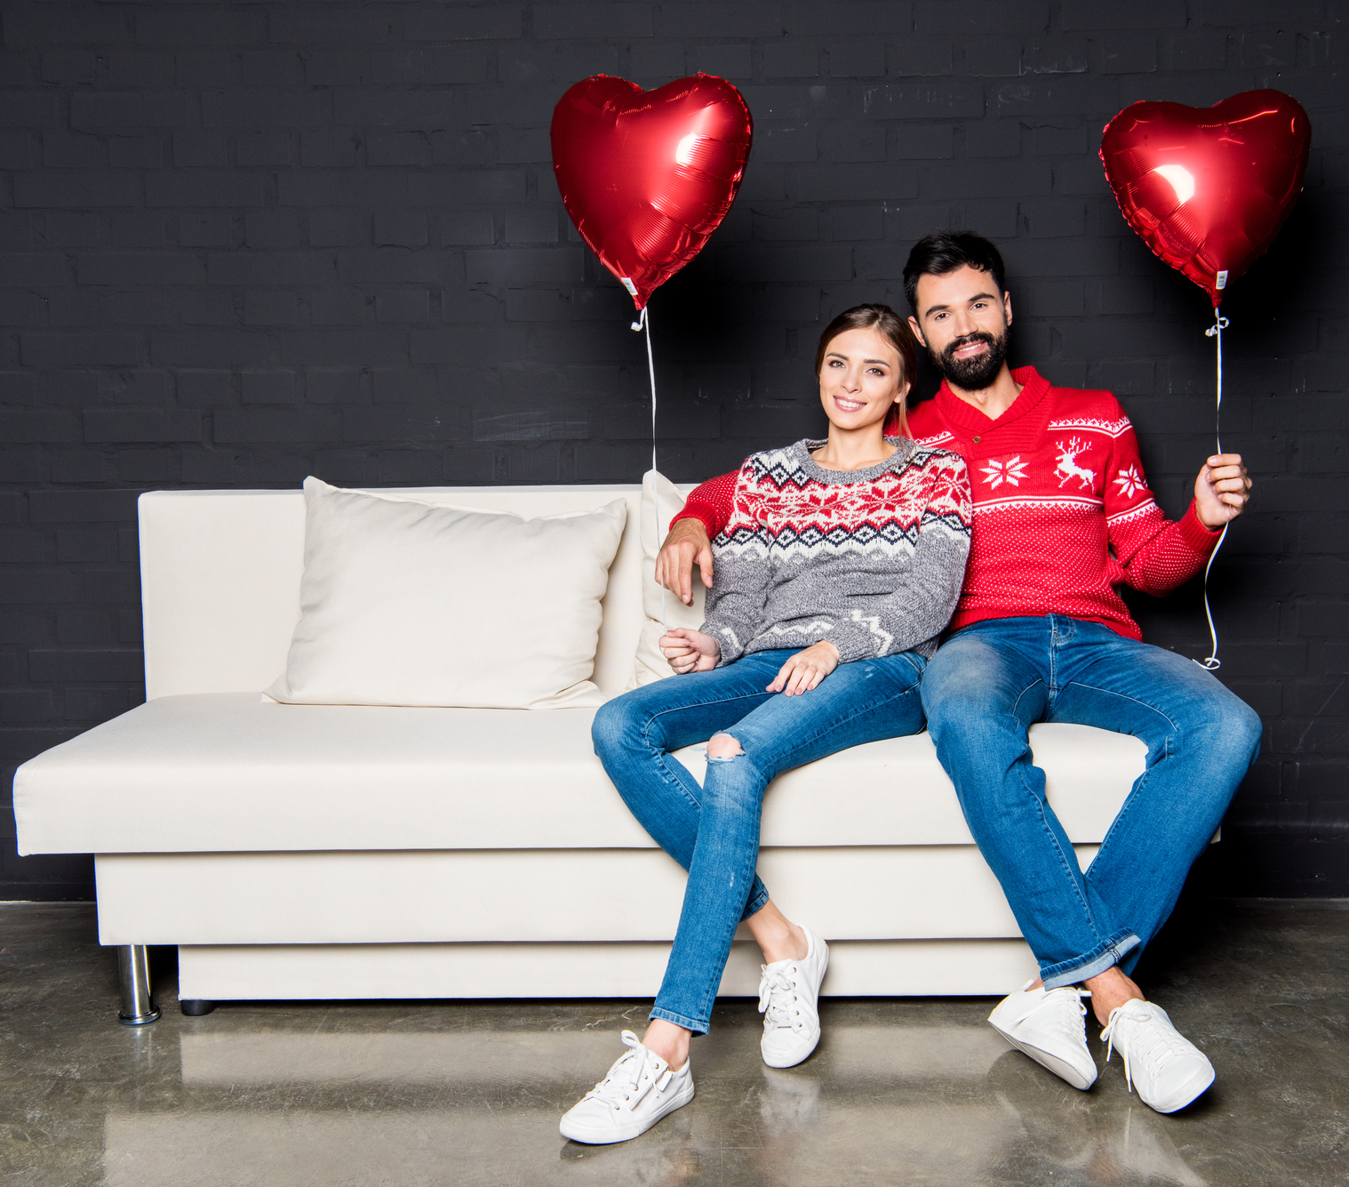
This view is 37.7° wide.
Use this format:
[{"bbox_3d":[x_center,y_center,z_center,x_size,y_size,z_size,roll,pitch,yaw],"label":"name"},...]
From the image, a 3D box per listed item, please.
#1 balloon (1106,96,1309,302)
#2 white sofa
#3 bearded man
[{"bbox_3d":[0.911,-0.678,3.388,0.380,0.390,0.200,-4,-3,-2],"label":"balloon"},{"bbox_3d":[-0.088,0.241,3.482,1.873,0.850,0.850,-1,5,0],"label":"white sofa"},{"bbox_3d":[0.485,0.035,3.154,0.990,1.310,0.920,0,5,3],"label":"bearded man"}]

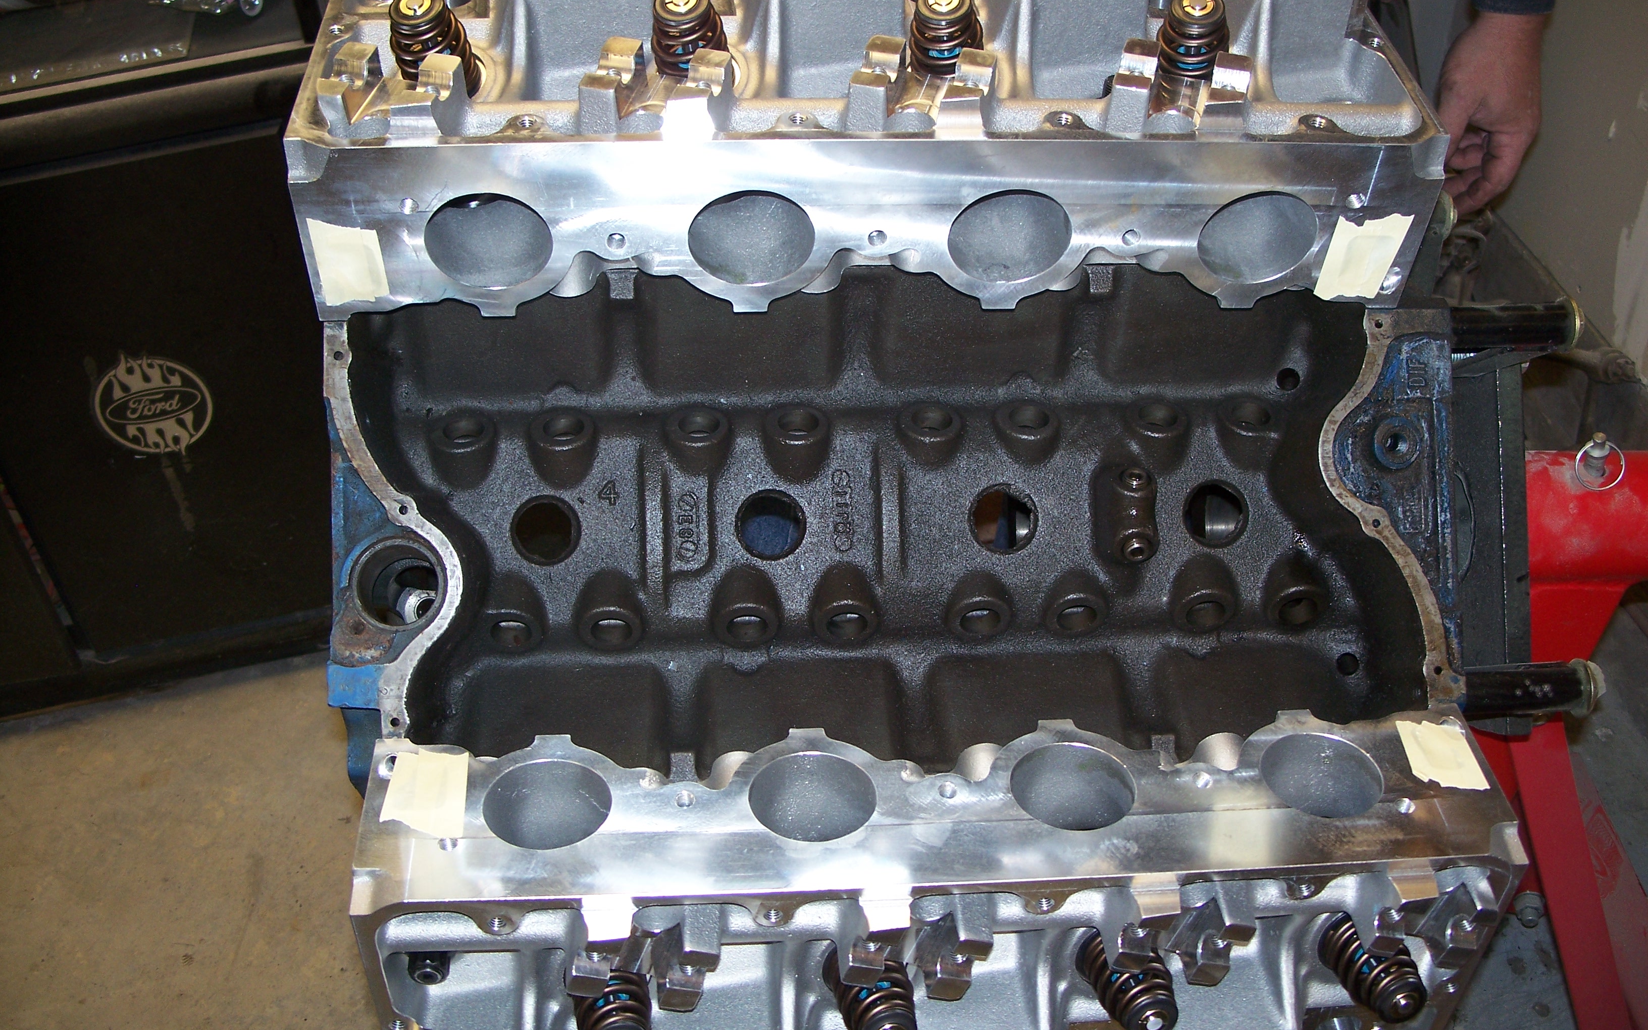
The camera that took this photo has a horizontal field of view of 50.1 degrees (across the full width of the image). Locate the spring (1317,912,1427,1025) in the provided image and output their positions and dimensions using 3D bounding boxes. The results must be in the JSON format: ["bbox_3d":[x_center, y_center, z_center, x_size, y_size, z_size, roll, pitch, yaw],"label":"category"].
[{"bbox_3d":[0.271,0.224,0.862,0.036,0.036,0.049,-6,29,-14],"label":"spring"}]

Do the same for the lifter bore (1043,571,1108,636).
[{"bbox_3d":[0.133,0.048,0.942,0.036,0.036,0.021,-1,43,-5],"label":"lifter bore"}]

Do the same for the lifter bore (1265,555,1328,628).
[{"bbox_3d":[0.254,0.043,0.955,0.036,0.036,0.025,-1,43,-5],"label":"lifter bore"}]

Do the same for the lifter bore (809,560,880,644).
[{"bbox_3d":[0.011,0.048,0.933,0.036,0.036,0.030,-1,43,-5],"label":"lifter bore"}]

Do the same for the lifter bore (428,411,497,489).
[{"bbox_3d":[-0.186,-0.034,0.917,0.036,0.024,0.036,-1,41,-5],"label":"lifter bore"}]

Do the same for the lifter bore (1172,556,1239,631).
[{"bbox_3d":[0.203,0.043,0.950,0.036,0.036,0.027,-1,43,-5],"label":"lifter bore"}]

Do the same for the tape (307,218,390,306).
[{"bbox_3d":[-0.224,-0.119,0.832,0.030,0.050,0.002,-3,43,-4],"label":"tape"}]

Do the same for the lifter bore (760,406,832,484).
[{"bbox_3d":[-0.014,-0.039,0.934,0.036,0.026,0.036,-1,41,-5],"label":"lifter bore"}]

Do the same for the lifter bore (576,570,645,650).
[{"bbox_3d":[-0.112,0.051,0.936,0.037,0.037,0.030,-1,46,-6],"label":"lifter bore"}]

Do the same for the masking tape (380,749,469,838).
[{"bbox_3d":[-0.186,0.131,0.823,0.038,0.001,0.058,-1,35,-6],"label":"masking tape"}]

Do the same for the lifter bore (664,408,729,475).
[{"bbox_3d":[-0.066,-0.038,0.944,0.037,0.027,0.037,-1,40,-6],"label":"lifter bore"}]

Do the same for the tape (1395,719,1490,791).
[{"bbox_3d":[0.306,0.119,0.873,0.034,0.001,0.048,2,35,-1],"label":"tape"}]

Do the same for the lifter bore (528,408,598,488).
[{"bbox_3d":[-0.138,-0.036,0.938,0.037,0.030,0.037,-1,40,-6],"label":"lifter bore"}]

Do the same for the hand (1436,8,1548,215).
[{"bbox_3d":[0.448,-0.271,1.190,0.075,0.140,0.085,1,38,17],"label":"hand"}]

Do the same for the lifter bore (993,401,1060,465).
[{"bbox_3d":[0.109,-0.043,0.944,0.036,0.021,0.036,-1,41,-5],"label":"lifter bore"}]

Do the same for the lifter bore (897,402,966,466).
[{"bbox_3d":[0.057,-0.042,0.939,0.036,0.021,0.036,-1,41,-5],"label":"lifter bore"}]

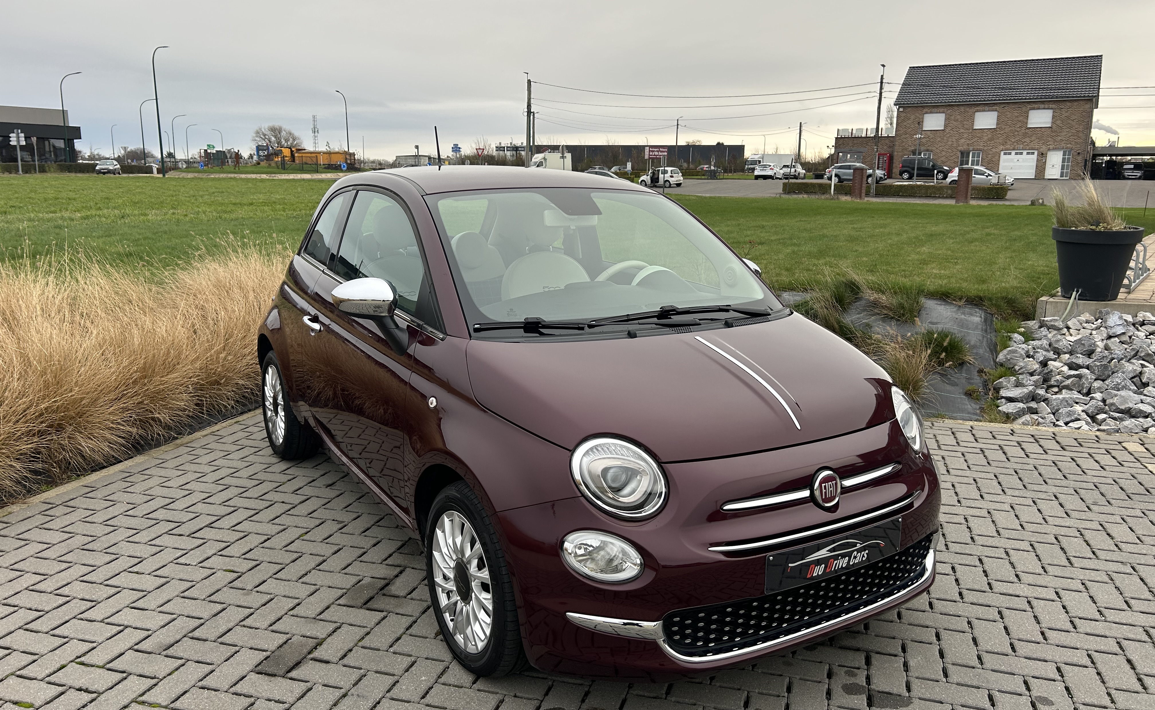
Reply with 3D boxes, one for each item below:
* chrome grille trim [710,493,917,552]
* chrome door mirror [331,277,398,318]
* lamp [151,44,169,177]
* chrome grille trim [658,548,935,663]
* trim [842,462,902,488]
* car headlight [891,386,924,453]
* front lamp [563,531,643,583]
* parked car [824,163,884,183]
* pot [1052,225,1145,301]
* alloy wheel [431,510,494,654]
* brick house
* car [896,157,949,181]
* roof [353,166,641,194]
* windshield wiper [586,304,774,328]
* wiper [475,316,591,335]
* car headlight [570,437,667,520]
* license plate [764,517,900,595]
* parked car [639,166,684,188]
[{"bbox_3d":[0.685,0.445,2.341,0.825,0.028,0.065,-6,13,-31],"label":"chrome grille trim"},{"bbox_3d":[-0.711,-0.191,2.868,0.185,0.130,0.120,-6,14,-31],"label":"chrome door mirror"},{"bbox_3d":[-35.992,-21.411,76.189,0.300,10.900,2.300,3,13,14],"label":"lamp"},{"bbox_3d":[0.678,0.691,2.407,1.060,0.110,0.110,-6,14,-31],"label":"chrome grille trim"},{"bbox_3d":[0.838,0.336,2.466,0.285,0.027,0.040,-8,14,-36],"label":"trim"},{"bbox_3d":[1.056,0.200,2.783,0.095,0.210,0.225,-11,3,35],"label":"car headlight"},{"bbox_3d":[0.062,0.506,2.191,0.195,0.140,0.085,1,12,0],"label":"front lamp"},{"bbox_3d":[21.050,-13.715,65.600,4.200,1.510,1.790,8,14,32],"label":"parked car"},{"bbox_3d":[5.314,-0.943,8.943,0.815,0.705,0.815,0,12,0],"label":"pot"},{"bbox_3d":[-0.282,0.659,2.582,0.155,0.415,0.415,-6,13,-31],"label":"alloy wheel"},{"bbox_3d":[32.817,-19.788,73.438,19.020,9.420,9.920,7,14,29],"label":"brick house"},{"bbox_3d":[27.094,-14.547,67.500,3.930,1.780,1.720,8,14,30],"label":"car"},{"bbox_3d":[-0.404,-0.783,3.901,1.040,0.100,1.220,-6,14,-31],"label":"roof"},{"bbox_3d":[0.372,-0.139,2.986,0.810,0.055,0.090,-8,14,-35],"label":"windshield wiper"},{"bbox_3d":[-0.141,-0.086,2.674,0.370,0.050,0.060,0,11,-2],"label":"wiper"},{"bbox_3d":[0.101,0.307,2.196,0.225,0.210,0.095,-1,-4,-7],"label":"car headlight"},{"bbox_3d":[0.700,0.535,2.343,0.520,0.110,0.020,-6,14,-31],"label":"license plate"},{"bbox_3d":[6.319,-13.407,65.645,1.670,1.520,3.650,-11,17,-41],"label":"parked car"}]

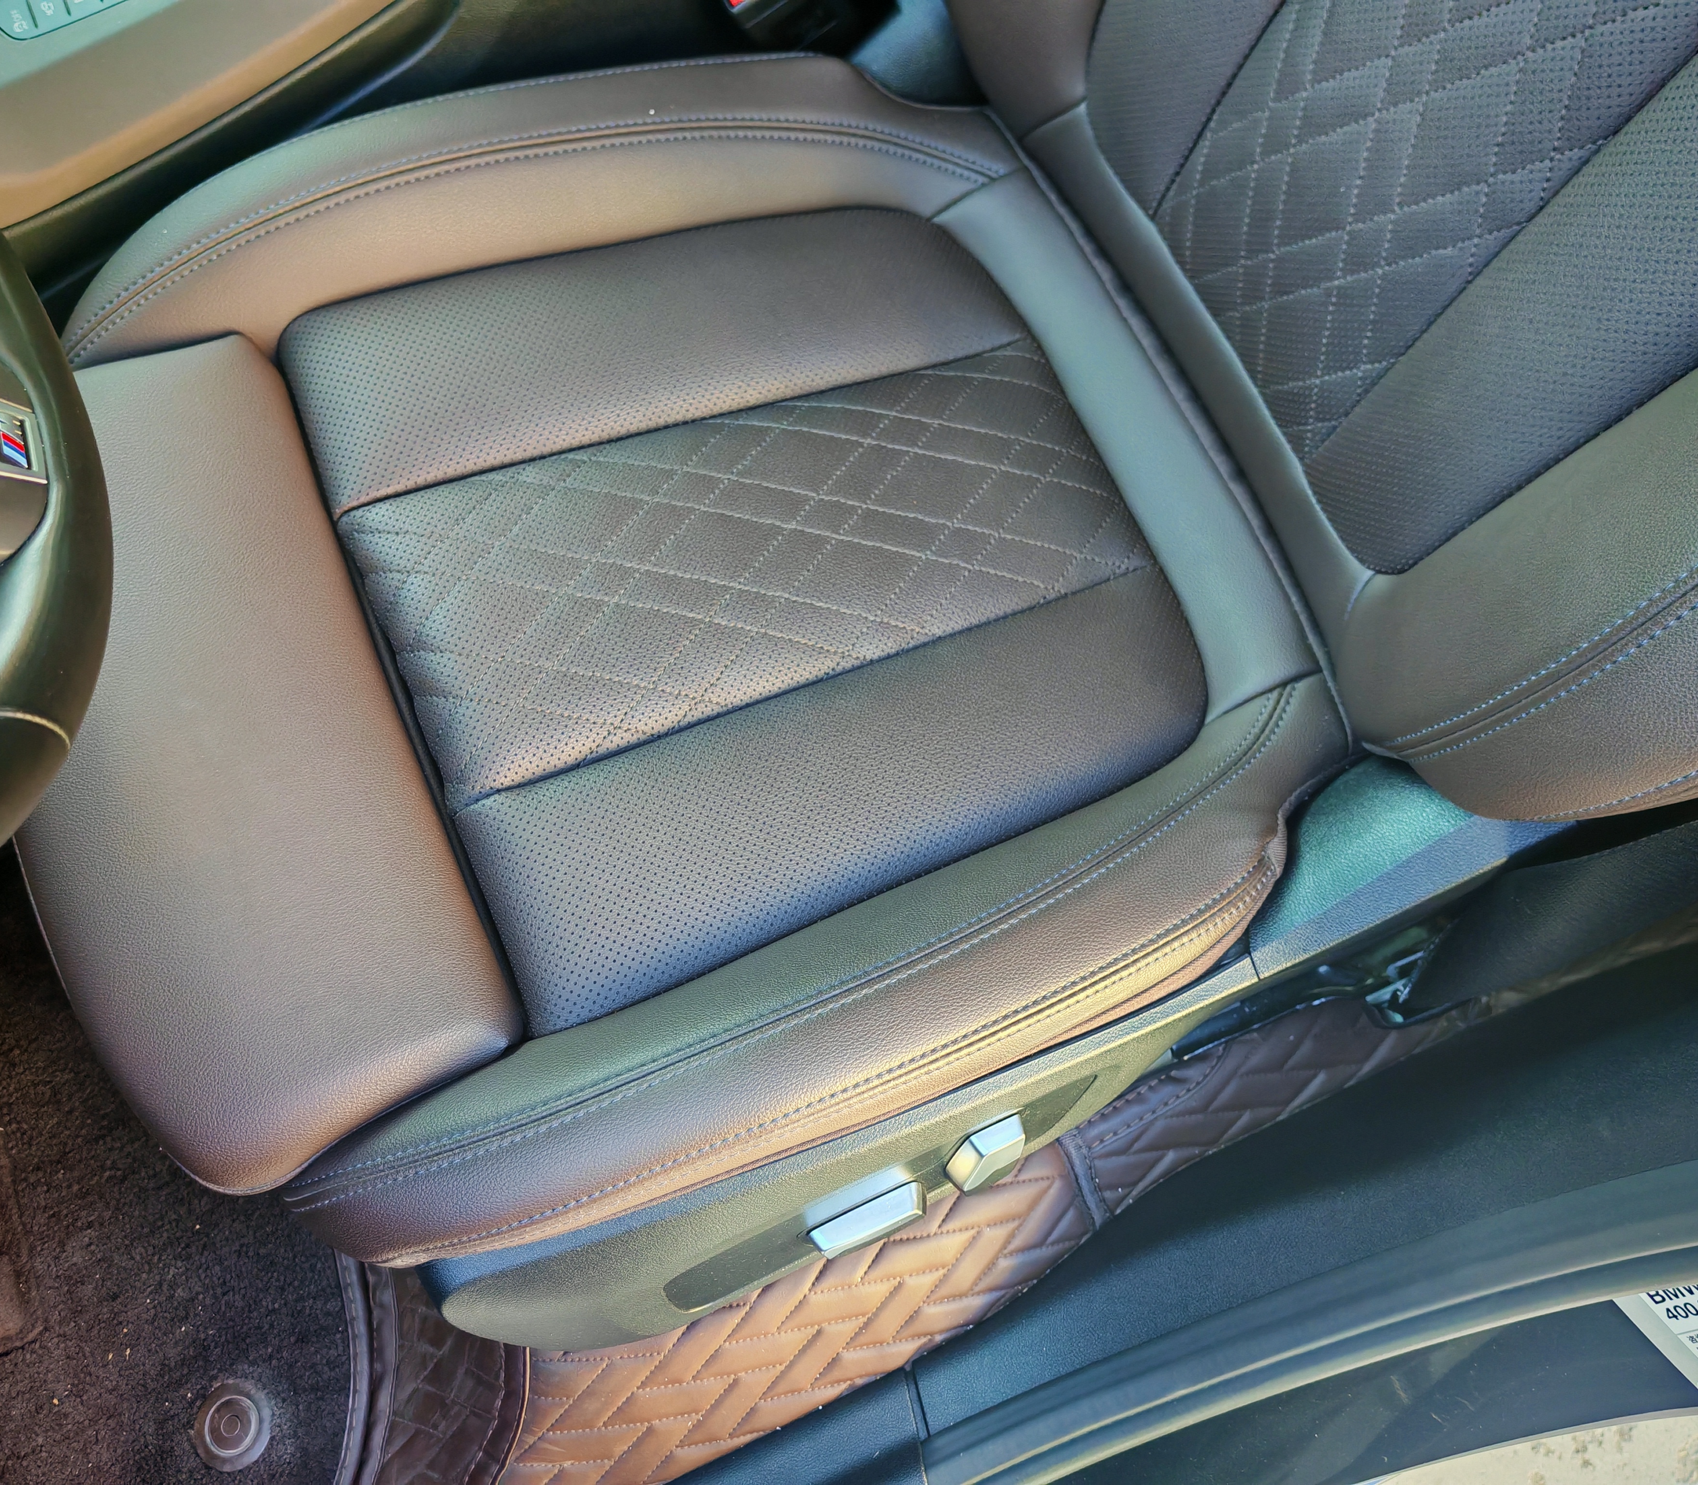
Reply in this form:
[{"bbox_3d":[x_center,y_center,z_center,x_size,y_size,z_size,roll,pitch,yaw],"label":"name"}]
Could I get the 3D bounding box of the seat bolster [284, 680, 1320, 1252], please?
[{"bbox_3d":[0.028,0.089,0.608,0.504,0.105,0.103,-18,71,-24],"label":"seat bolster"}]

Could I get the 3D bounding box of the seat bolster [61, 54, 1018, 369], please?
[{"bbox_3d":[-0.129,-0.258,0.734,0.500,0.100,0.098,-18,71,-24],"label":"seat bolster"}]

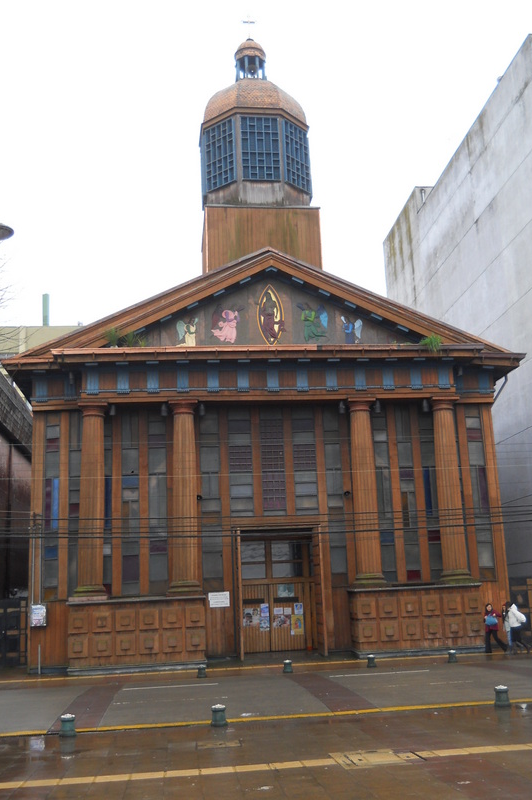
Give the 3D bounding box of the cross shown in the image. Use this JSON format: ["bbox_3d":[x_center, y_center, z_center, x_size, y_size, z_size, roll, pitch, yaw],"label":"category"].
[{"bbox_3d":[-0.741,-16.316,37.376,0.566,1.170,0.080,0,-13,-8],"label":"cross"}]

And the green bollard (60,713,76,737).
[{"bbox_3d":[-3.321,5.484,14.425,0.278,0.310,0.278,0,-13,-8],"label":"green bollard"}]

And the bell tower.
[{"bbox_3d":[-0.508,-10.044,35.950,4.433,11.704,4.433,0,-13,-8],"label":"bell tower"}]

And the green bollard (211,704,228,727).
[{"bbox_3d":[-0.808,5.476,14.845,0.286,0.317,0.286,0,-13,-8],"label":"green bollard"}]

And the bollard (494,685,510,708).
[{"bbox_3d":[4.372,5.488,15.846,0.287,0.340,0.287,0,-13,-8],"label":"bollard"}]

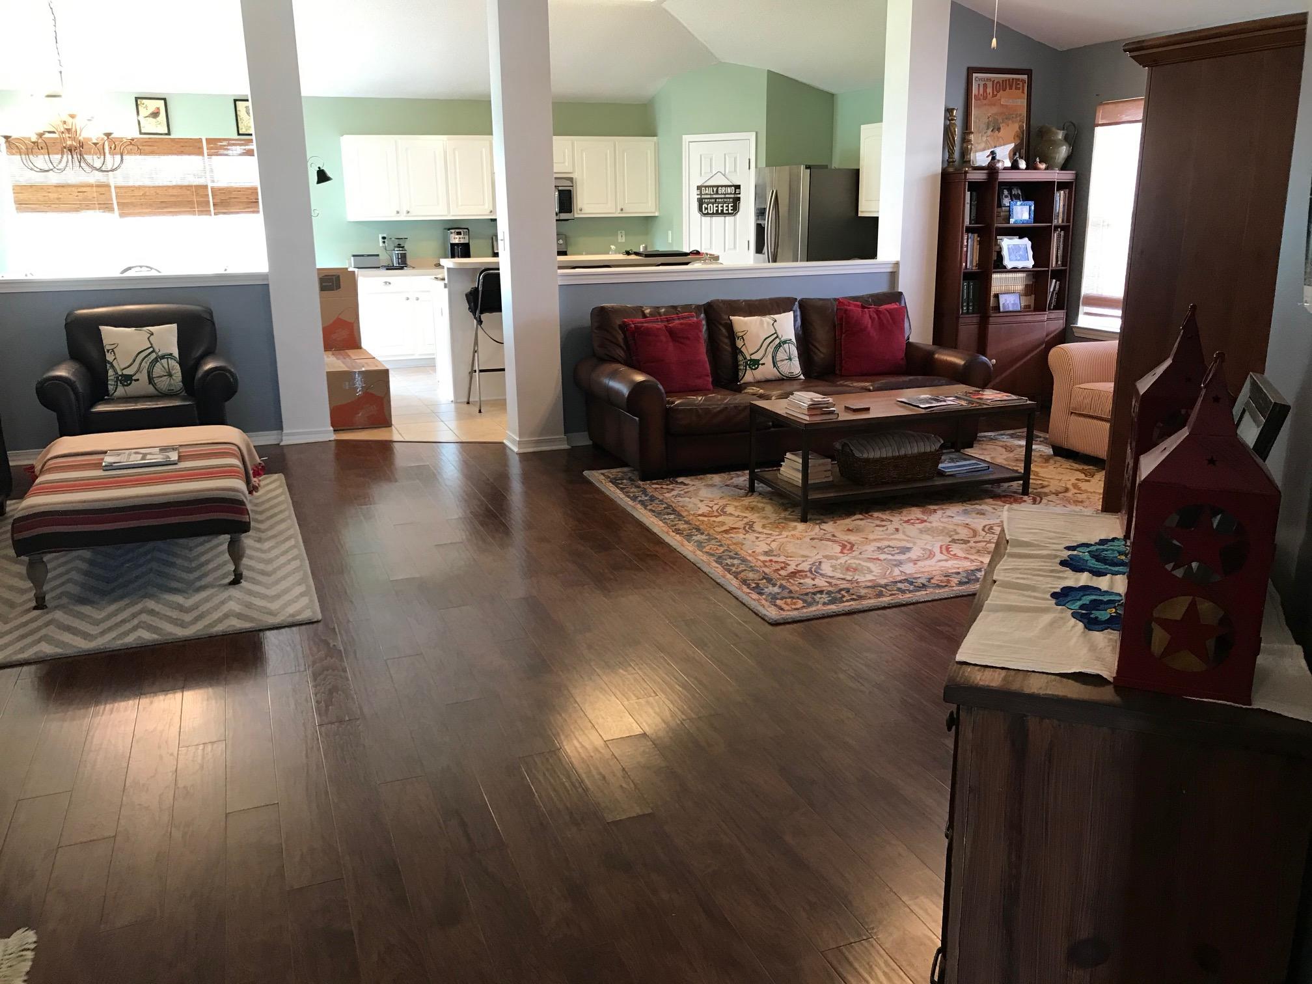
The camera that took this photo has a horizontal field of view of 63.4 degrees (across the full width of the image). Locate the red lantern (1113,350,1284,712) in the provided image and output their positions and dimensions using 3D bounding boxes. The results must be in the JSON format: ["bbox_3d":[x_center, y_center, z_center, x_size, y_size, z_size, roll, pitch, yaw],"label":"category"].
[{"bbox_3d":[0.796,0.040,1.554,0.178,0.482,0.178,6,16,23],"label":"red lantern"}]

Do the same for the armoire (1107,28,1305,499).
[{"bbox_3d":[1.986,-0.347,3.184,1.140,1.890,0.630,-7,16,-20],"label":"armoire"}]

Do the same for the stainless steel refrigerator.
[{"bbox_3d":[1.472,-2.085,9.916,0.850,1.780,0.910,-6,16,-20],"label":"stainless steel refrigerator"}]

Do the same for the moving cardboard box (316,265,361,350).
[{"bbox_3d":[-2.620,-1.450,8.431,0.457,0.615,0.457,-6,16,-20],"label":"moving cardboard box"}]

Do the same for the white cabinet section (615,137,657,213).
[{"bbox_3d":[-0.248,-3.207,10.835,0.451,0.763,0.320,-6,16,-20],"label":"white cabinet section"}]

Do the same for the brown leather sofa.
[{"bbox_3d":[0.781,-0.733,6.623,2.390,0.920,1.010,-6,16,-20],"label":"brown leather sofa"}]

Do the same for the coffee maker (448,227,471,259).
[{"bbox_3d":[-1.968,-2.429,10.532,0.207,0.361,0.260,-6,16,-20],"label":"coffee maker"}]

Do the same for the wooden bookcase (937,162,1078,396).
[{"bbox_3d":[2.501,-1.485,7.794,0.970,1.660,0.390,-7,16,-20],"label":"wooden bookcase"}]

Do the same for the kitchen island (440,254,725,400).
[{"bbox_3d":[-0.707,-1.406,8.843,2.200,1.080,1.010,-6,16,-20],"label":"kitchen island"}]

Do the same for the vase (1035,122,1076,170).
[{"bbox_3d":[2.898,-2.491,7.665,0.290,0.340,0.235,-1,15,0],"label":"vase"}]

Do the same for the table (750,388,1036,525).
[{"bbox_3d":[1.198,-0.218,5.405,1.290,0.478,0.575,-6,16,-19],"label":"table"}]

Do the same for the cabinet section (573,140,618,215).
[{"bbox_3d":[-0.667,-3.161,10.677,0.449,0.752,0.320,-6,16,-20],"label":"cabinet section"}]

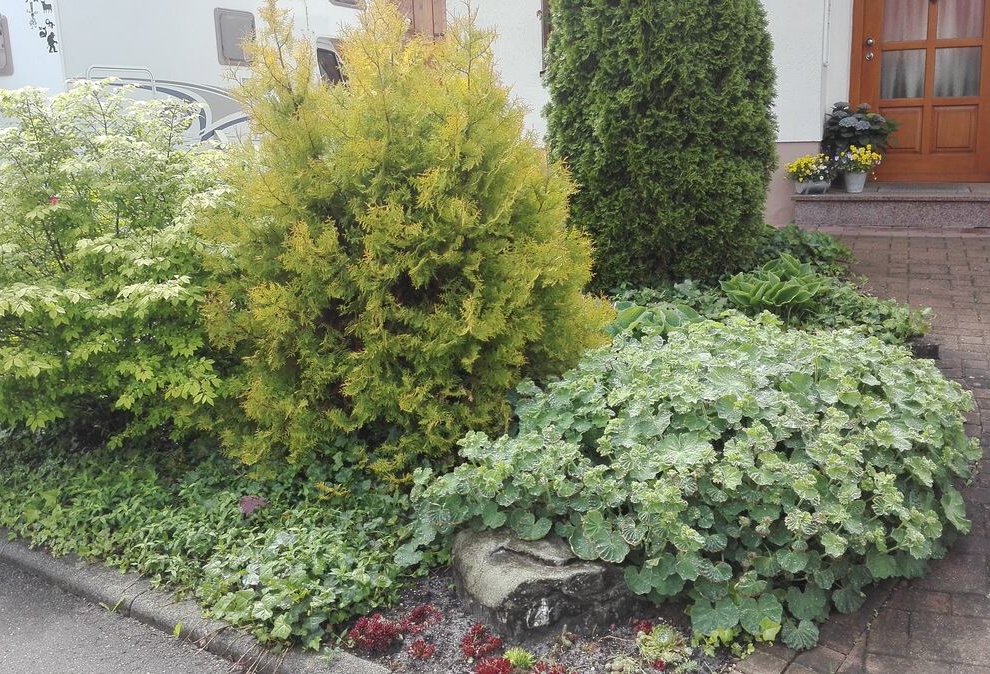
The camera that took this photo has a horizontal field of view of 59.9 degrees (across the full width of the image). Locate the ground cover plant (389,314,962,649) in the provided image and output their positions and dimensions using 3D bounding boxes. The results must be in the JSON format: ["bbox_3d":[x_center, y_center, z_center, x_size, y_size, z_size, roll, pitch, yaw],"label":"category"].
[{"bbox_3d":[0.660,0.420,2.860,1.850,0.680,1.400,-3,11,-8],"label":"ground cover plant"}]

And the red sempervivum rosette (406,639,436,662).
[{"bbox_3d":[-0.210,0.895,2.460,0.080,0.040,0.078,-2,11,0],"label":"red sempervivum rosette"}]

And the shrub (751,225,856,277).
[{"bbox_3d":[1.890,-0.520,5.220,0.640,0.330,0.580,-2,11,0],"label":"shrub"}]

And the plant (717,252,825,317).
[{"bbox_3d":[1.470,-0.270,4.560,0.550,0.320,0.500,-2,11,0],"label":"plant"}]

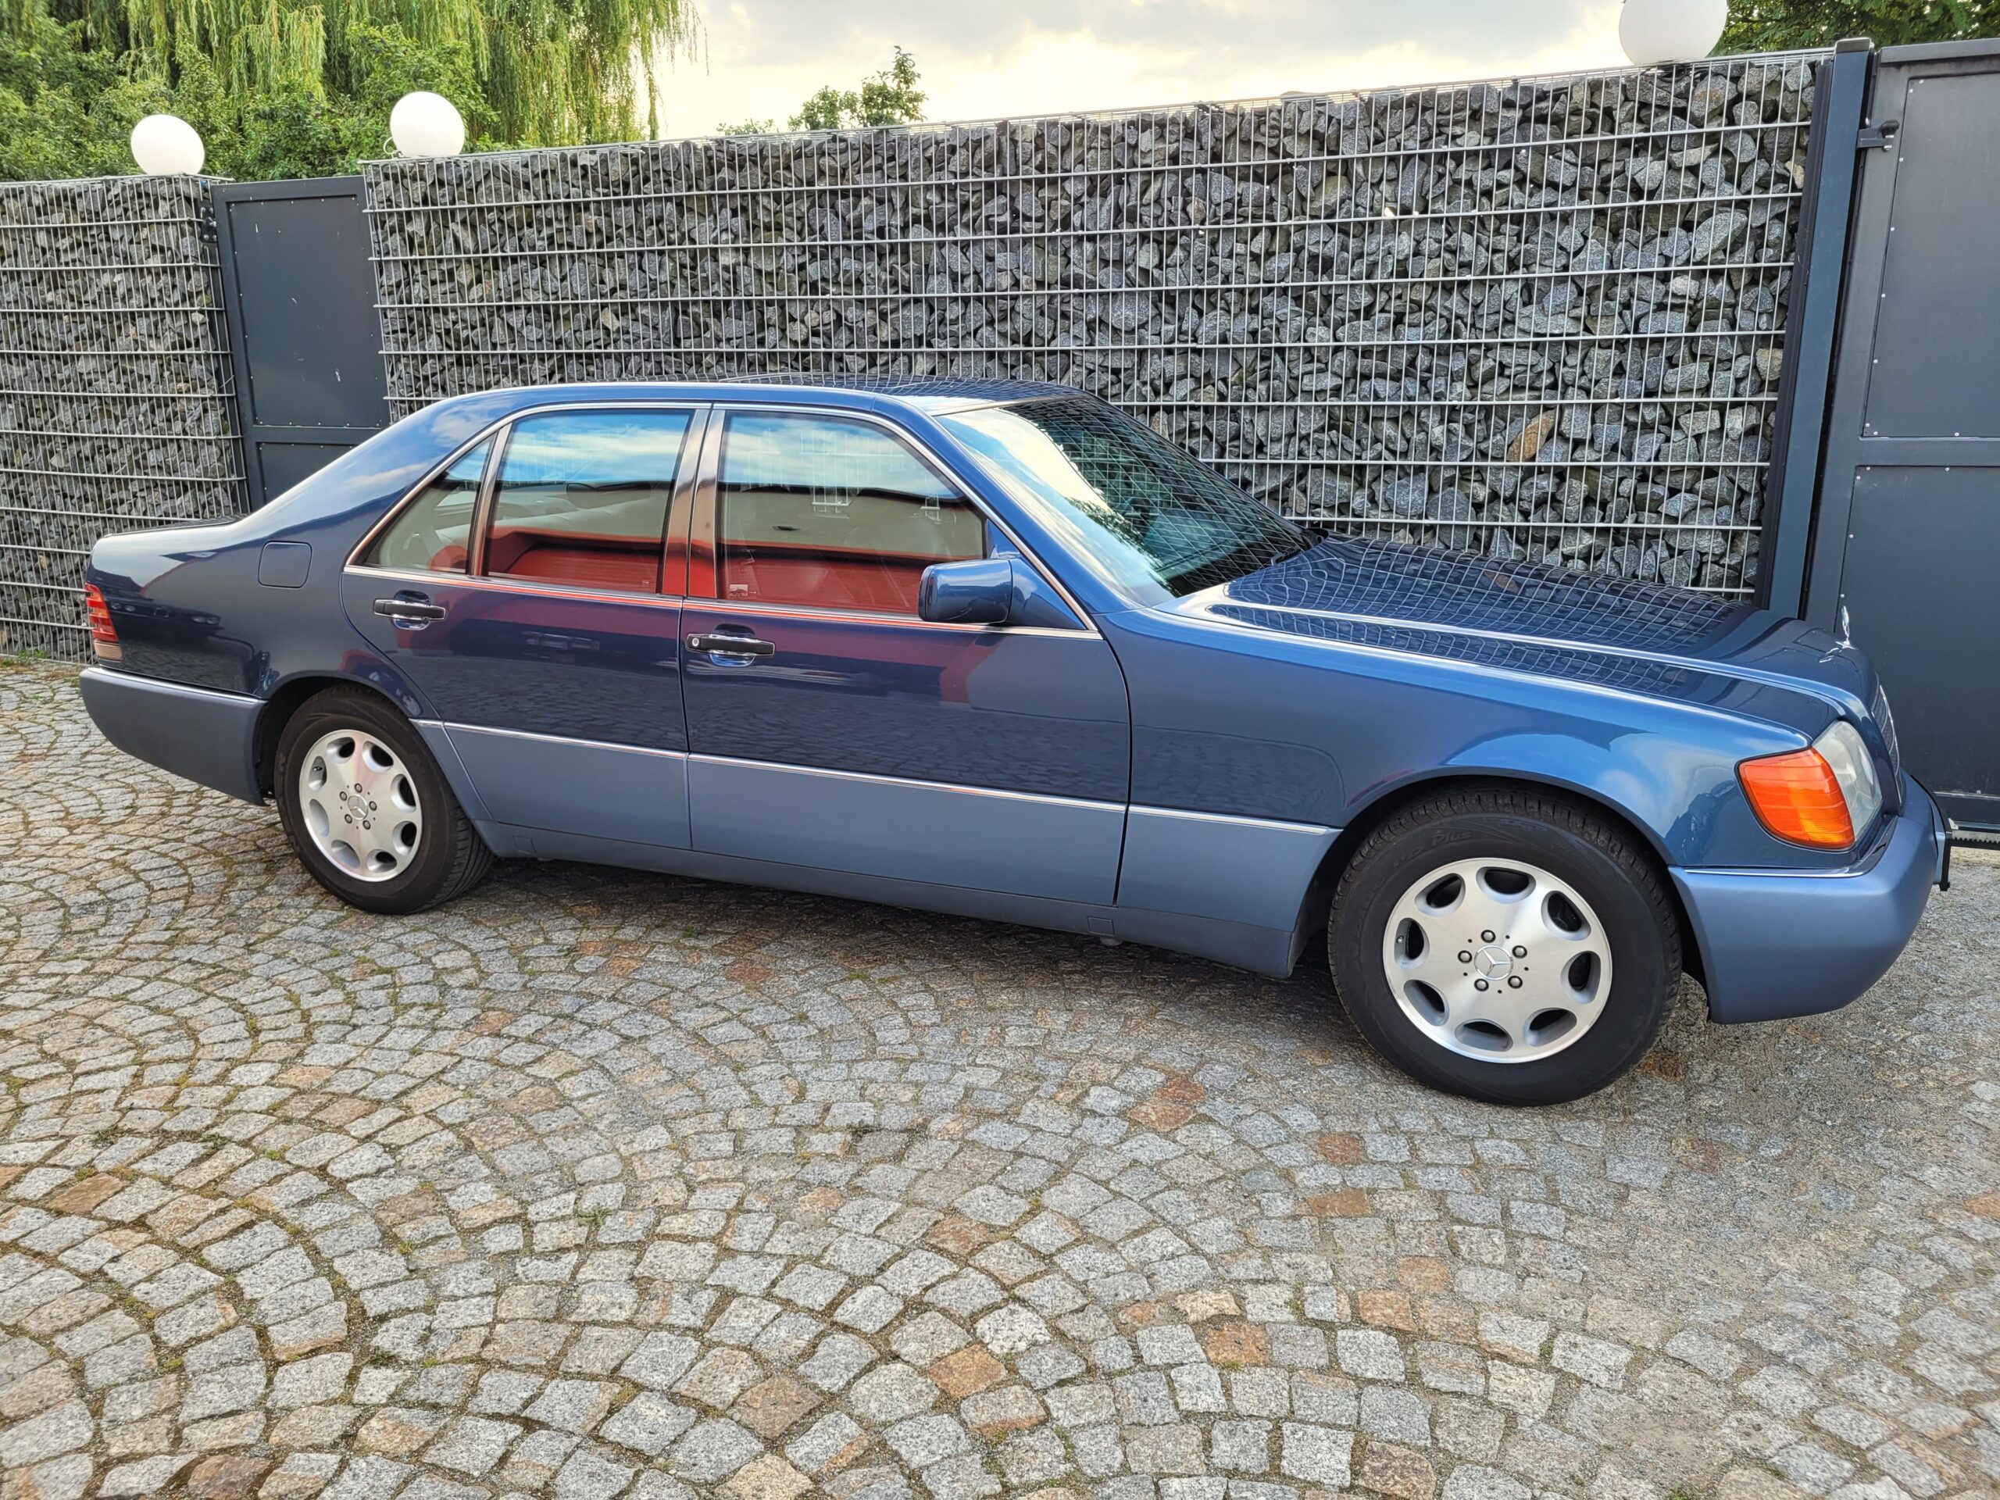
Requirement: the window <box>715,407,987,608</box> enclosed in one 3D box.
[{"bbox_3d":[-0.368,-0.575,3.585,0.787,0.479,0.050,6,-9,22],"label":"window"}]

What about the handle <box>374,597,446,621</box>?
[{"bbox_3d":[-1.534,-0.365,3.906,0.220,0.048,0.048,5,15,22],"label":"handle"}]

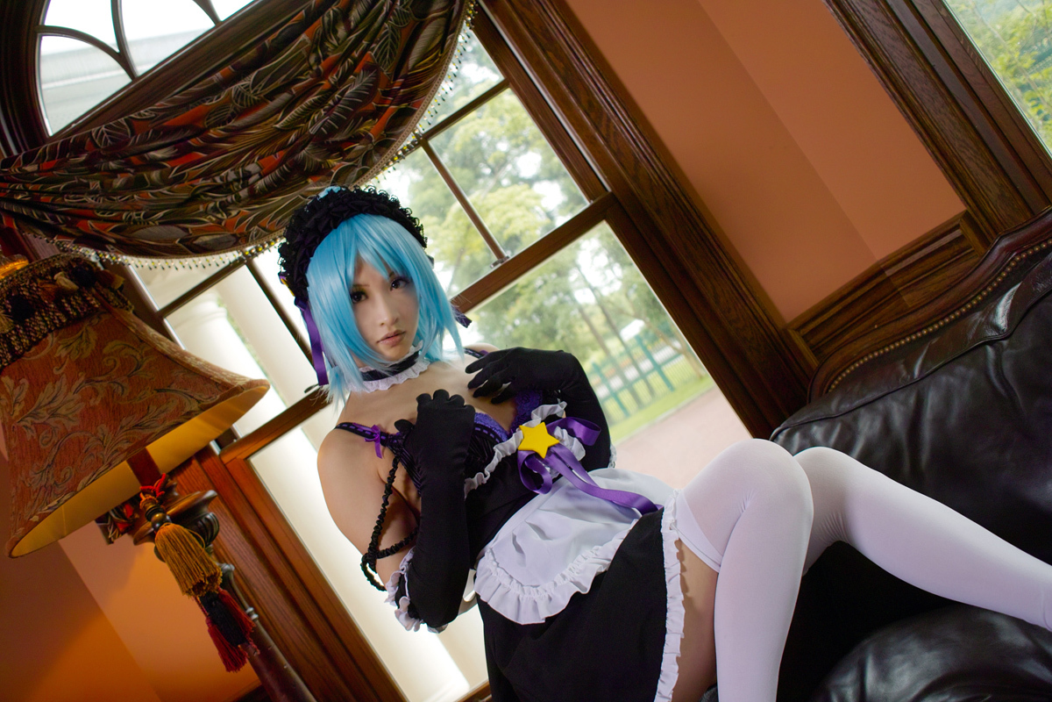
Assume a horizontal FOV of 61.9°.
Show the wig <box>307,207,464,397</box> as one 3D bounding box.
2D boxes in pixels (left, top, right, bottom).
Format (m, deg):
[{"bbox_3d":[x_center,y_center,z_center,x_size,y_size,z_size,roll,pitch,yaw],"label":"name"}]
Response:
[{"bbox_3d":[-0.230,-0.081,1.235,0.200,0.275,0.225,-17,3,-28],"label":"wig"}]

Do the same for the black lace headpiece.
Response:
[{"bbox_3d":[-0.242,-0.148,1.205,0.200,0.140,0.100,-17,3,-28],"label":"black lace headpiece"}]

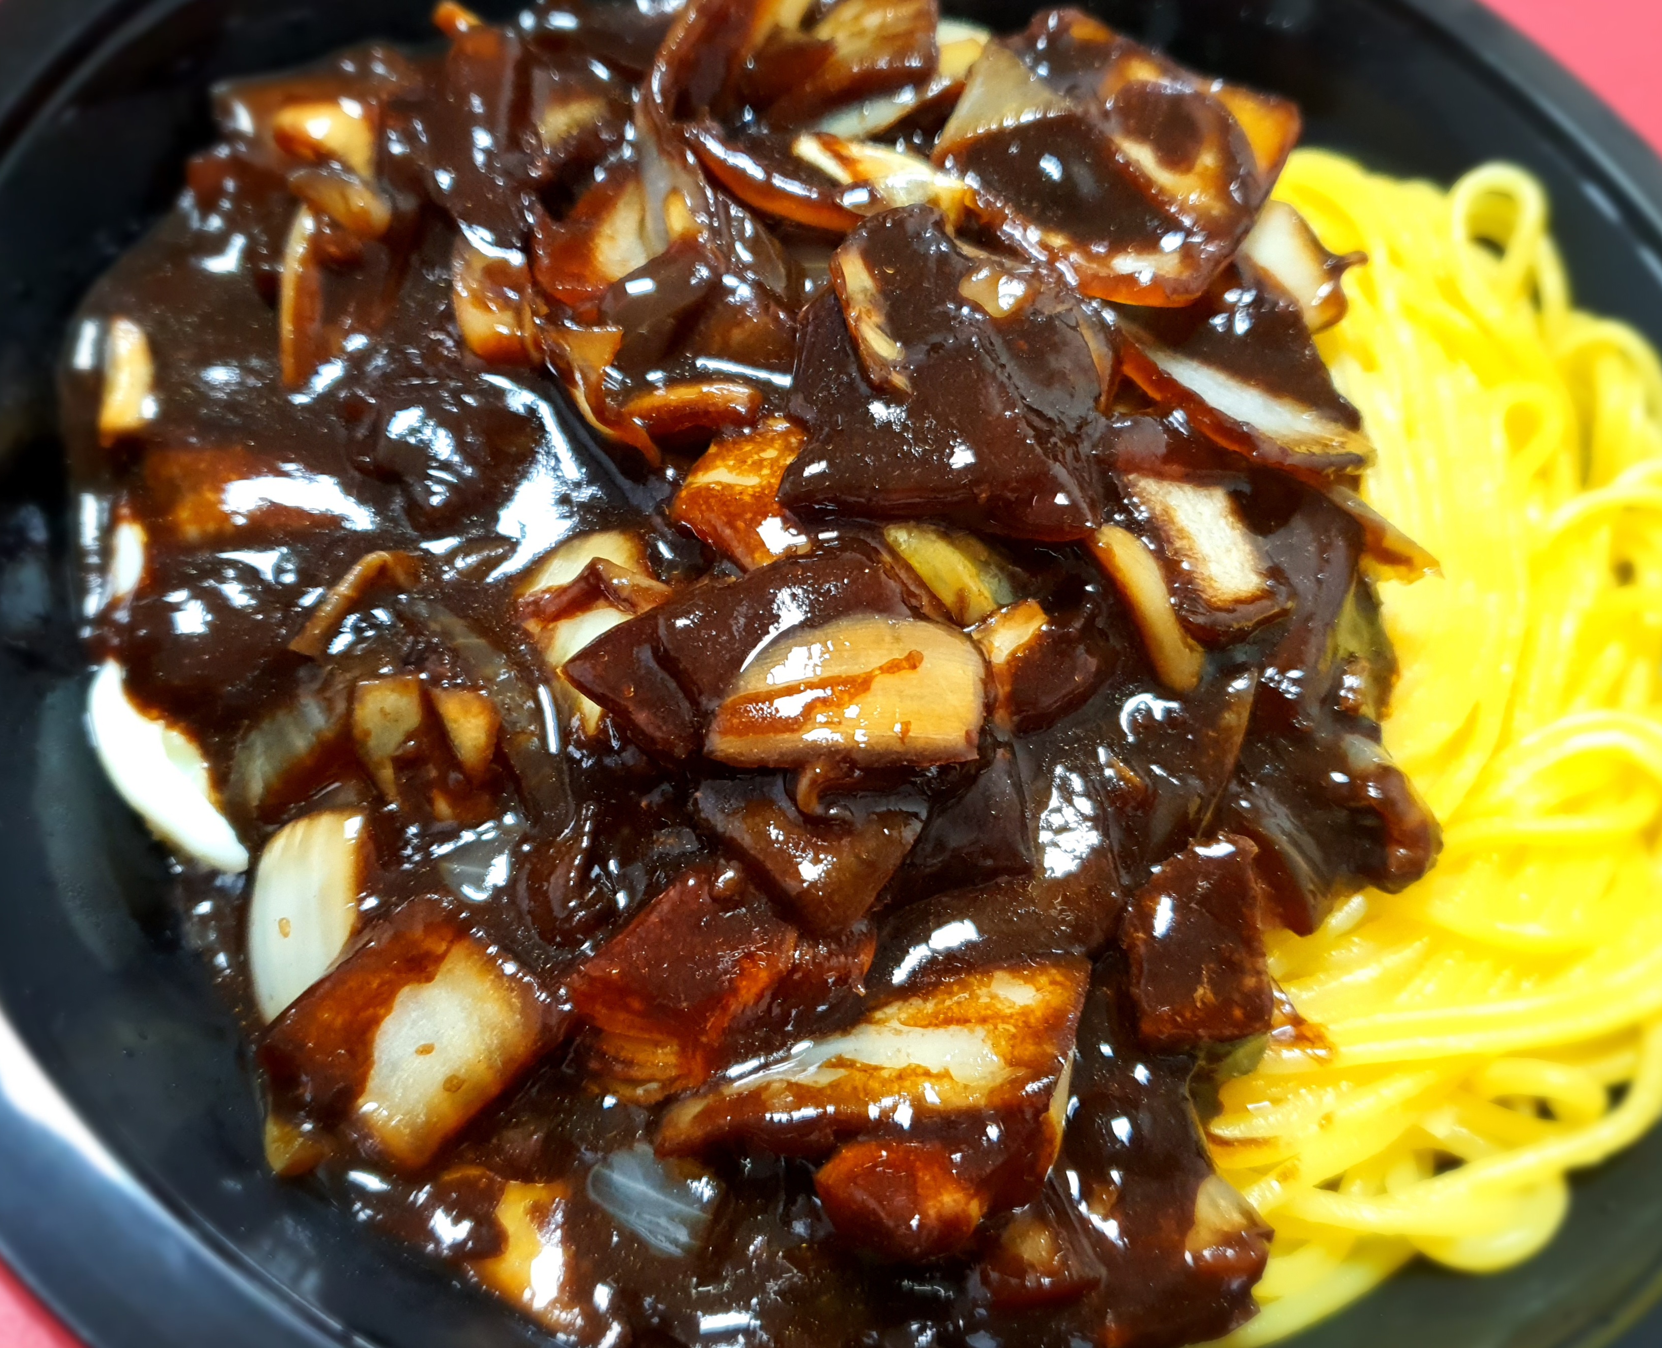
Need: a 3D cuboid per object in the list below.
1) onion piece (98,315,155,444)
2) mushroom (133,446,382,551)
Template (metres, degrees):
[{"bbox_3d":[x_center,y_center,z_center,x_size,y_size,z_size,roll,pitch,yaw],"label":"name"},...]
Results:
[{"bbox_3d":[-0.075,-0.031,0.143,0.005,0.005,0.013,-3,64,-12],"label":"onion piece"},{"bbox_3d":[-0.060,-0.018,0.141,0.022,0.007,0.009,1,64,-10],"label":"mushroom"}]

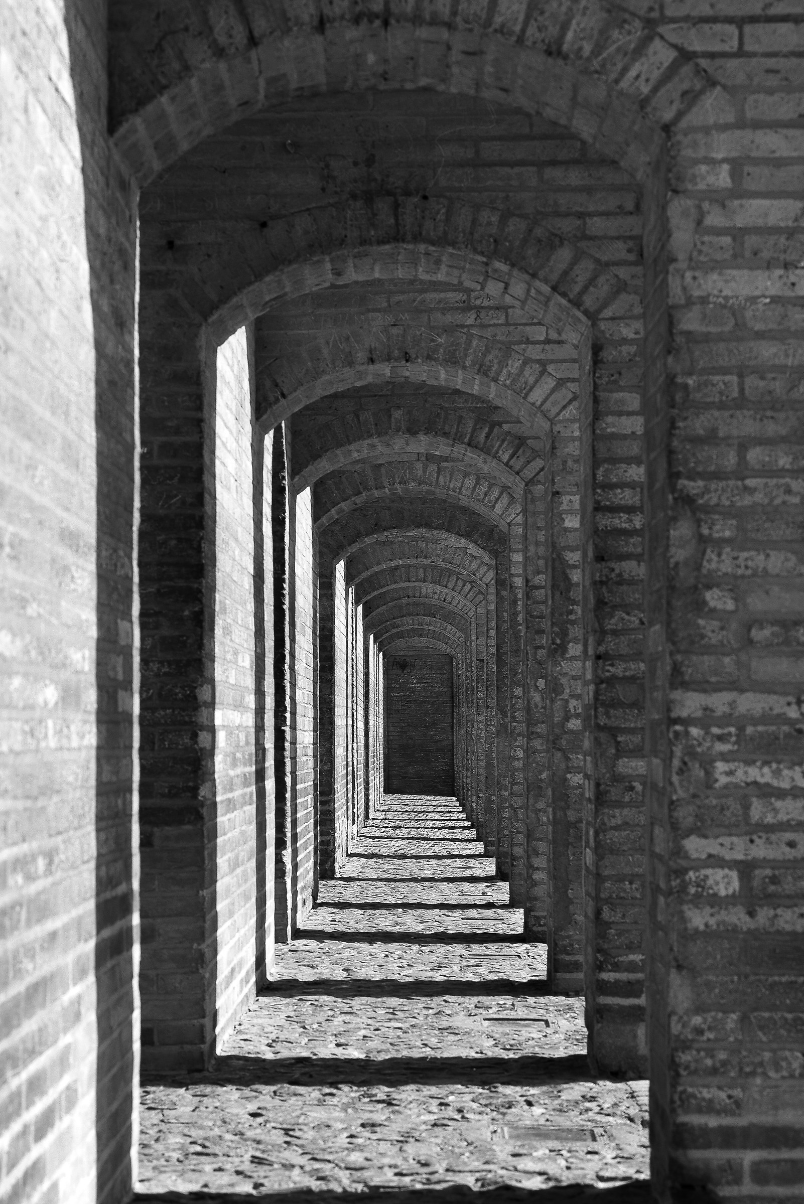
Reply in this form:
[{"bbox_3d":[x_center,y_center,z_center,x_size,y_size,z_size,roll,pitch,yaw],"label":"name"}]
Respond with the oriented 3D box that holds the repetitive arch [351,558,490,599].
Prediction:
[{"bbox_3d":[0.163,-0.198,26.625,1.275,0.375,0.812,0,-3,0],"label":"repetitive arch"}]

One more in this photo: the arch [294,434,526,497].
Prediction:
[{"bbox_3d":[0.035,-0.734,15.437,1.250,0.300,0.750,0,-3,0],"label":"arch"}]

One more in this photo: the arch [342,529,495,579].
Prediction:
[{"bbox_3d":[0.126,-0.384,23.000,1.250,0.375,0.812,0,-3,0],"label":"arch"}]

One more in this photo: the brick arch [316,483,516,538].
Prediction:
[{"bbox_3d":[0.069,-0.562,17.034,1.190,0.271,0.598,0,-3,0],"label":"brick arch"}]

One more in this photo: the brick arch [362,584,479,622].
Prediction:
[{"bbox_3d":[0.193,0.014,30.951,1.273,0.396,0.598,0,-3,0],"label":"brick arch"}]

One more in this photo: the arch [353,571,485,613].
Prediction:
[{"bbox_3d":[0.174,-0.108,27.583,1.255,0.361,0.598,0,-3,0],"label":"arch"}]

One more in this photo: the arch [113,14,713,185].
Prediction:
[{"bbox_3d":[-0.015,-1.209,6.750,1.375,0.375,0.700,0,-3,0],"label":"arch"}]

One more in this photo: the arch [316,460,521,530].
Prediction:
[{"bbox_3d":[0.096,-0.674,18.500,1.338,0.400,0.750,0,-3,0],"label":"arch"}]

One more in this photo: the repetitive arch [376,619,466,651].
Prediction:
[{"bbox_3d":[0.254,0.417,38.371,1.222,0.365,0.598,0,-3,0],"label":"repetitive arch"}]

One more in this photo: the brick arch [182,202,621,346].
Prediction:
[{"bbox_3d":[0.001,-0.988,8.705,1.296,0.364,0.598,0,-3,0],"label":"brick arch"}]

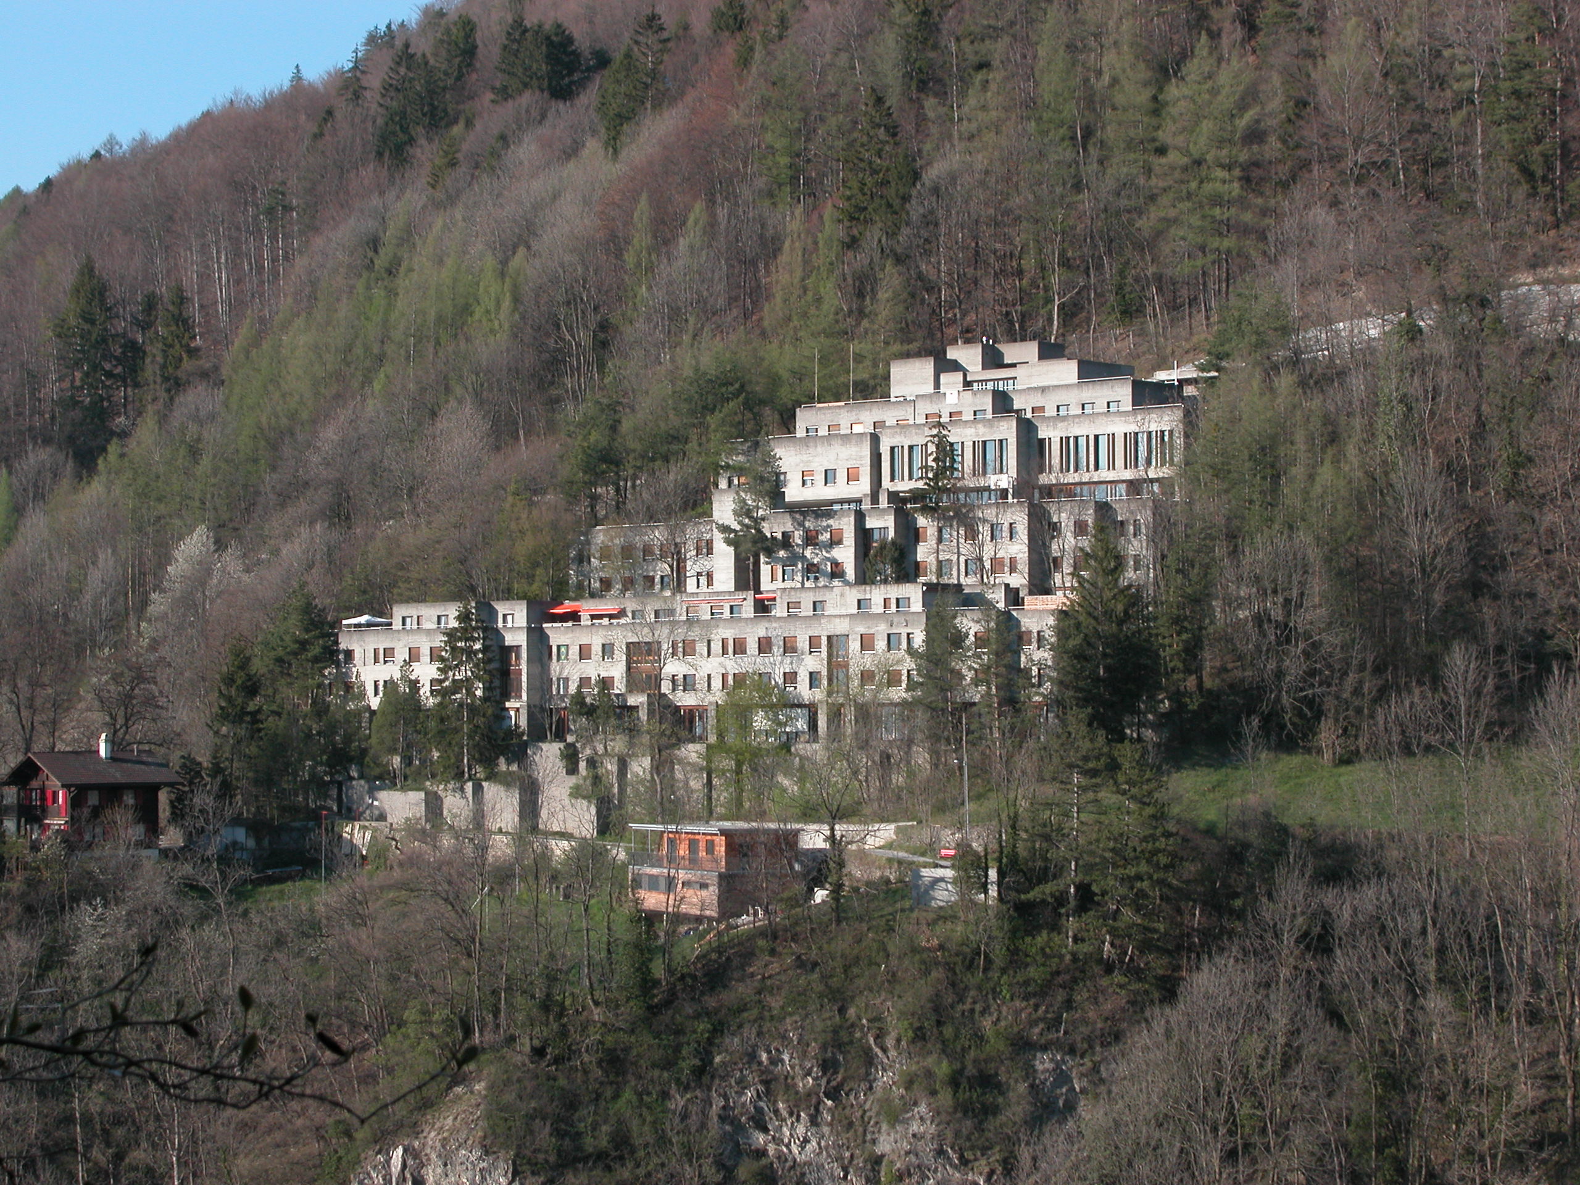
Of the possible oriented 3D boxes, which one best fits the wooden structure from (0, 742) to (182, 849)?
[{"bbox_3d":[-57.370,16.340,320.000,8.000,9.200,12.400,-2,-3,43],"label":"wooden structure"}]

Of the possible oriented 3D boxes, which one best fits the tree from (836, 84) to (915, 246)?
[{"bbox_3d":[9.550,-47.350,432.000,9.070,17.870,9.070,0,-2,0],"label":"tree"}]

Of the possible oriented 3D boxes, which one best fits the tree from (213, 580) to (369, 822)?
[{"bbox_3d":[-43.690,9.540,337.000,13.510,20.260,11.480,0,-2,0],"label":"tree"}]

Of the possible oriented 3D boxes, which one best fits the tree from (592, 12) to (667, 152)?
[{"bbox_3d":[-21.342,-68.493,520.000,10.092,19.216,10.092,0,-2,0],"label":"tree"}]

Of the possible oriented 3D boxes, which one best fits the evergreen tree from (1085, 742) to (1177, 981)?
[{"bbox_3d":[21.689,17.092,247.000,5.894,15.398,5.894,0,-2,0],"label":"evergreen tree"}]

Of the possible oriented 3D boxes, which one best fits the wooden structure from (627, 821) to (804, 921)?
[{"bbox_3d":[-5.376,20.105,279.100,6.800,6.600,12.500,1,-3,-32],"label":"wooden structure"}]

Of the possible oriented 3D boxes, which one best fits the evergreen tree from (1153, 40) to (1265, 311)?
[{"bbox_3d":[39.425,-39.193,365.000,10.451,25.804,10.451,0,-2,0],"label":"evergreen tree"}]

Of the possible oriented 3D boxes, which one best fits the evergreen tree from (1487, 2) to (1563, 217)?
[{"bbox_3d":[69.720,-45.490,368.000,7.260,20.840,7.260,0,-2,0],"label":"evergreen tree"}]

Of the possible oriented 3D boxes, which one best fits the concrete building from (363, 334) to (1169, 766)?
[{"bbox_3d":[1.150,-3.580,338.670,80.000,36.700,38.000,-2,-3,41],"label":"concrete building"}]

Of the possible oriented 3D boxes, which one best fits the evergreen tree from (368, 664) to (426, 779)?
[{"bbox_3d":[-32.830,10.805,325.000,4.963,10.026,4.963,0,-2,0],"label":"evergreen tree"}]

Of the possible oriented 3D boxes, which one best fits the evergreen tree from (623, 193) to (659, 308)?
[{"bbox_3d":[-17.020,-38.810,442.000,4.080,13.360,4.080,0,-2,0],"label":"evergreen tree"}]

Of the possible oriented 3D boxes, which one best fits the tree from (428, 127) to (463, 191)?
[{"bbox_3d":[-48.464,-60.949,545.000,4.855,9.107,4.855,0,-2,0],"label":"tree"}]

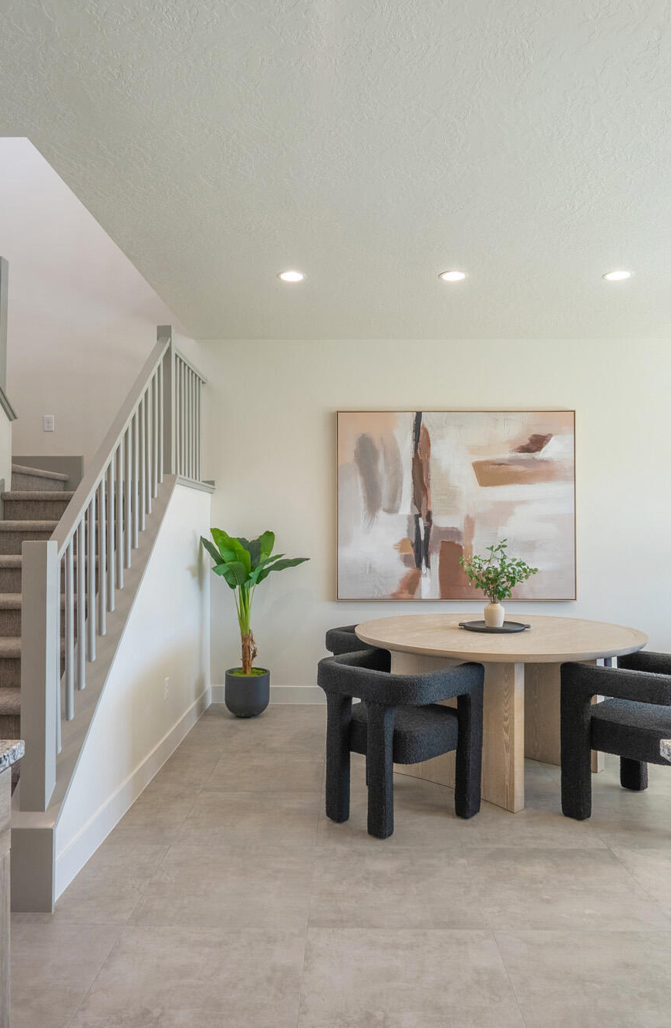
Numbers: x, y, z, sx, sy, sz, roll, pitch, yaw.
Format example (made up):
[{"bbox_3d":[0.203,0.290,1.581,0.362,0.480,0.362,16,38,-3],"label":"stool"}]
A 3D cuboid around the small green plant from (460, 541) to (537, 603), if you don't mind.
[{"bbox_3d":[0.910,0.322,3.815,0.430,0.355,0.400,0,-1,1],"label":"small green plant"}]

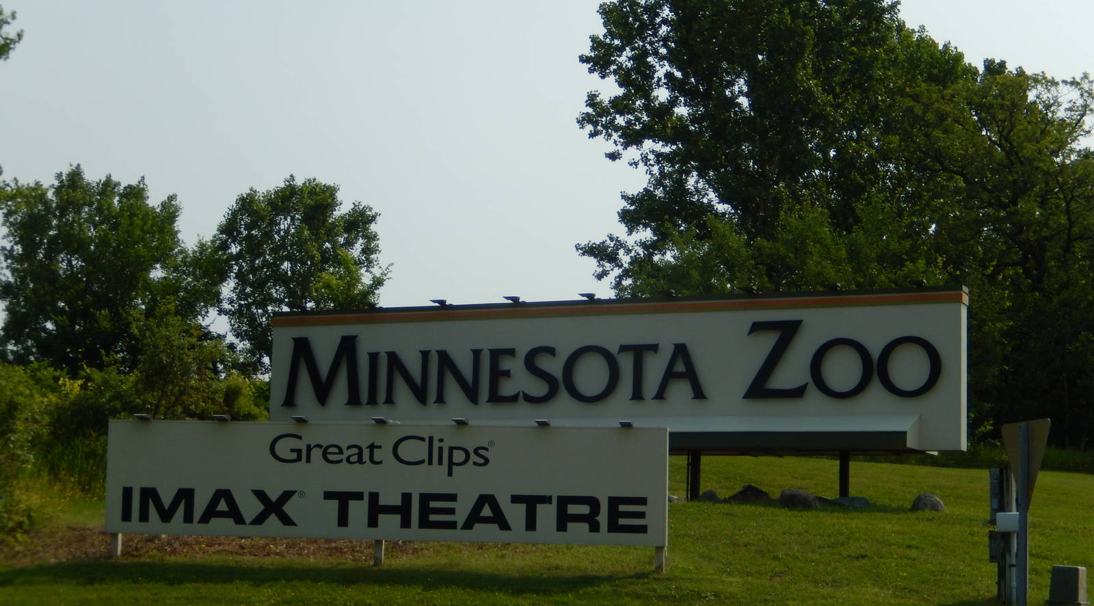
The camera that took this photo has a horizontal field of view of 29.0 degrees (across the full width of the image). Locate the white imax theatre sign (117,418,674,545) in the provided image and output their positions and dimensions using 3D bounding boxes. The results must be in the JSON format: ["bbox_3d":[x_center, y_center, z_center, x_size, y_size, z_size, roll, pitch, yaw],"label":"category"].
[{"bbox_3d":[-1.903,2.070,24.498,6.620,1.326,0.200,0,-7,10],"label":"white imax theatre sign"}]

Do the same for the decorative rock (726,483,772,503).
[{"bbox_3d":[3.379,3.193,35.400,0.630,0.320,0.480,-2,-8,28],"label":"decorative rock"}]

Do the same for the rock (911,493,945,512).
[{"bbox_3d":[6.150,3.230,34.200,0.460,0.300,0.420,-2,-8,28],"label":"rock"}]

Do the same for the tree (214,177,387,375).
[{"bbox_3d":[-7.120,0.438,62.000,4.900,7.900,4.900,1,-7,0],"label":"tree"}]

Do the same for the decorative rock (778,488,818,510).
[{"bbox_3d":[4.125,3.214,34.700,0.560,0.340,0.440,-2,-8,28],"label":"decorative rock"}]

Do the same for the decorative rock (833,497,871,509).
[{"bbox_3d":[5.008,3.287,34.800,0.580,0.250,0.450,-2,-8,28],"label":"decorative rock"}]

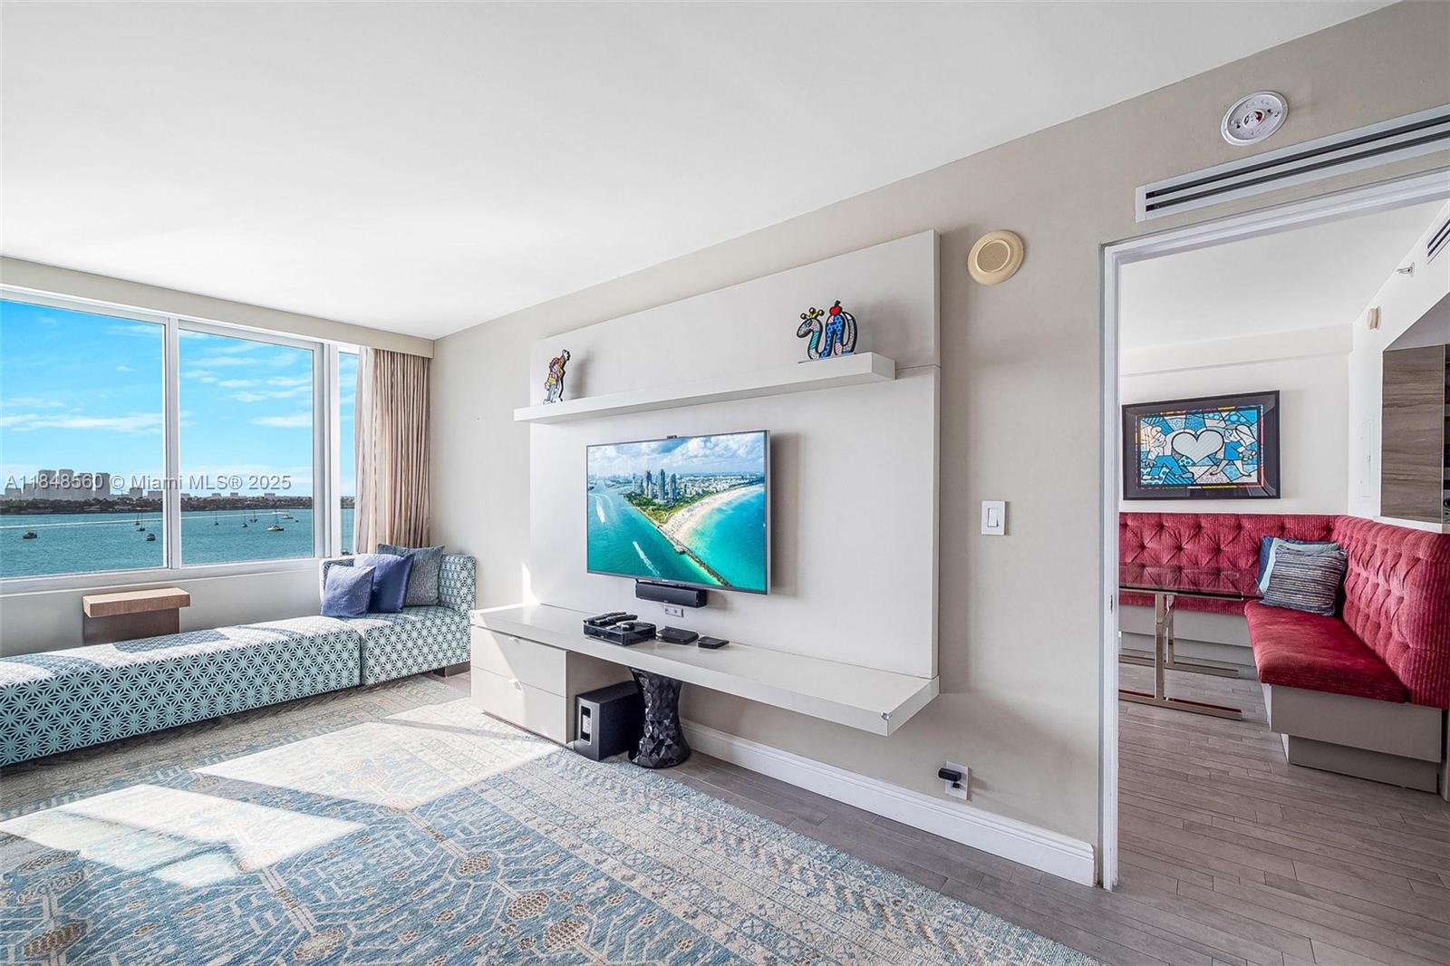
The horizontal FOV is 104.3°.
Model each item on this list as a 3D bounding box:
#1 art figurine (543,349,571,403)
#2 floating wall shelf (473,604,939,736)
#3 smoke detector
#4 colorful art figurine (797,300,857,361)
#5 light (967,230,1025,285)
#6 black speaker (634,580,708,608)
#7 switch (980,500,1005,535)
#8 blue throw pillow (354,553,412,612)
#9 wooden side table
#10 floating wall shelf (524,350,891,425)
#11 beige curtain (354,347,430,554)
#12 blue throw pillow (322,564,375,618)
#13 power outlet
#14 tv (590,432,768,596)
[{"bbox_3d":[-0.937,-0.585,3.148,0.200,0.295,0.060,-1,-1,38],"label":"art figurine"},{"bbox_3d":[-0.314,0.962,2.565,2.380,0.515,0.470,-1,-1,38],"label":"floating wall shelf"},{"bbox_3d":[1.451,-1.000,1.545,0.135,0.135,0.030,-1,-1,38],"label":"smoke detector"},{"bbox_3d":[0.386,-0.564,2.119,0.230,0.220,0.070,-1,-1,38],"label":"colorful art figurine"},{"bbox_3d":[0.948,-0.794,1.979,0.187,0.187,0.040,-1,-1,38],"label":"light"},{"bbox_3d":[-0.254,0.527,2.664,0.395,0.077,0.075,-1,-1,38],"label":"black speaker"},{"bbox_3d":[0.919,0.120,1.930,0.071,0.115,0.012,-1,-1,38],"label":"switch"},{"bbox_3d":[-2.446,0.701,4.050,0.410,0.420,0.140,0,-16,-9],"label":"blue throw pillow"},{"bbox_3d":[-3.539,1.025,3.398,0.380,0.675,0.410,-1,-1,38],"label":"wooden side table"},{"bbox_3d":[-0.285,-0.397,2.653,2.146,0.067,0.216,-1,-1,38],"label":"floating wall shelf"},{"bbox_3d":[-2.579,0.163,4.395,0.140,2.405,0.510,-1,-1,38],"label":"beige curtain"},{"bbox_3d":[-2.522,0.725,3.776,0.340,0.345,0.120,0,-15,0],"label":"blue throw pillow"},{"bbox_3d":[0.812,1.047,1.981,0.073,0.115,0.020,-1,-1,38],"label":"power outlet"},{"bbox_3d":[-0.274,0.136,2.765,1.198,0.696,0.050,-1,-1,38],"label":"tv"}]

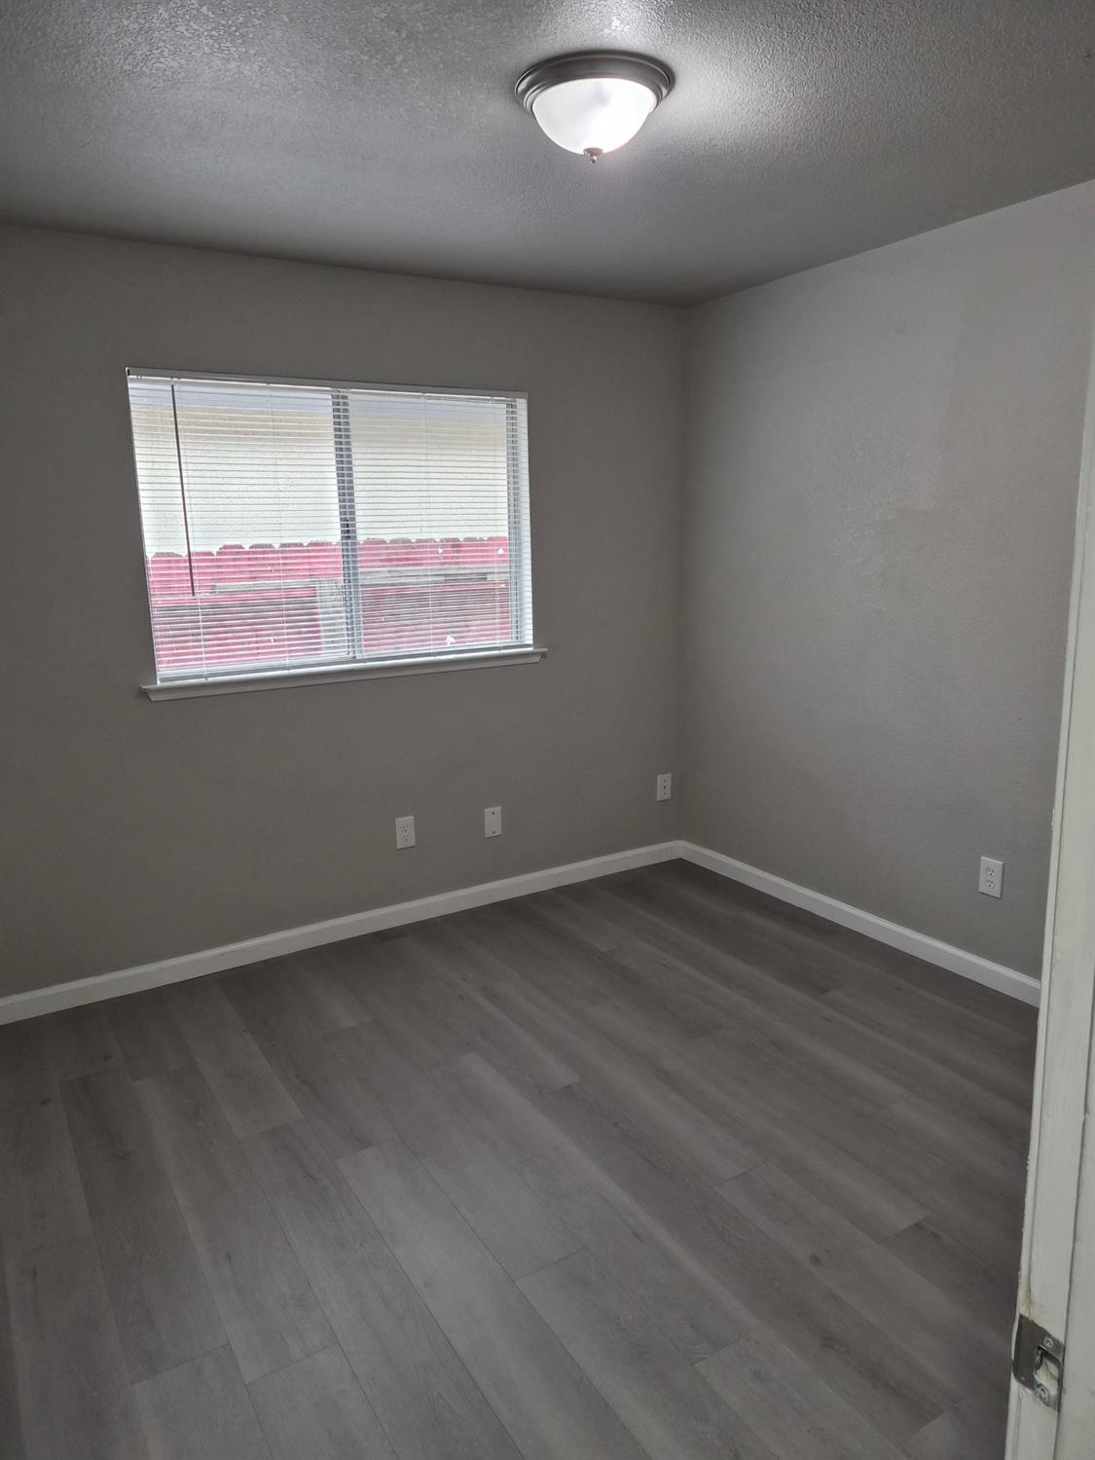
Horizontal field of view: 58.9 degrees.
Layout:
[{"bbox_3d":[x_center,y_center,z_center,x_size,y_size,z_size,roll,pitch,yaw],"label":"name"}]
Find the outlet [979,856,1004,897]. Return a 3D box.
[{"bbox_3d":[1.464,0.489,3.203,0.010,0.121,0.078,-8,14,-31],"label":"outlet"}]

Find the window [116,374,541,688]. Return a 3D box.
[{"bbox_3d":[-0.699,-0.736,3.536,1.463,1.002,0.040,-8,14,-31],"label":"window"}]

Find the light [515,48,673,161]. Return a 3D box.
[{"bbox_3d":[0.100,-1.271,2.034,0.332,0.150,0.332,-1,12,0],"label":"light"}]

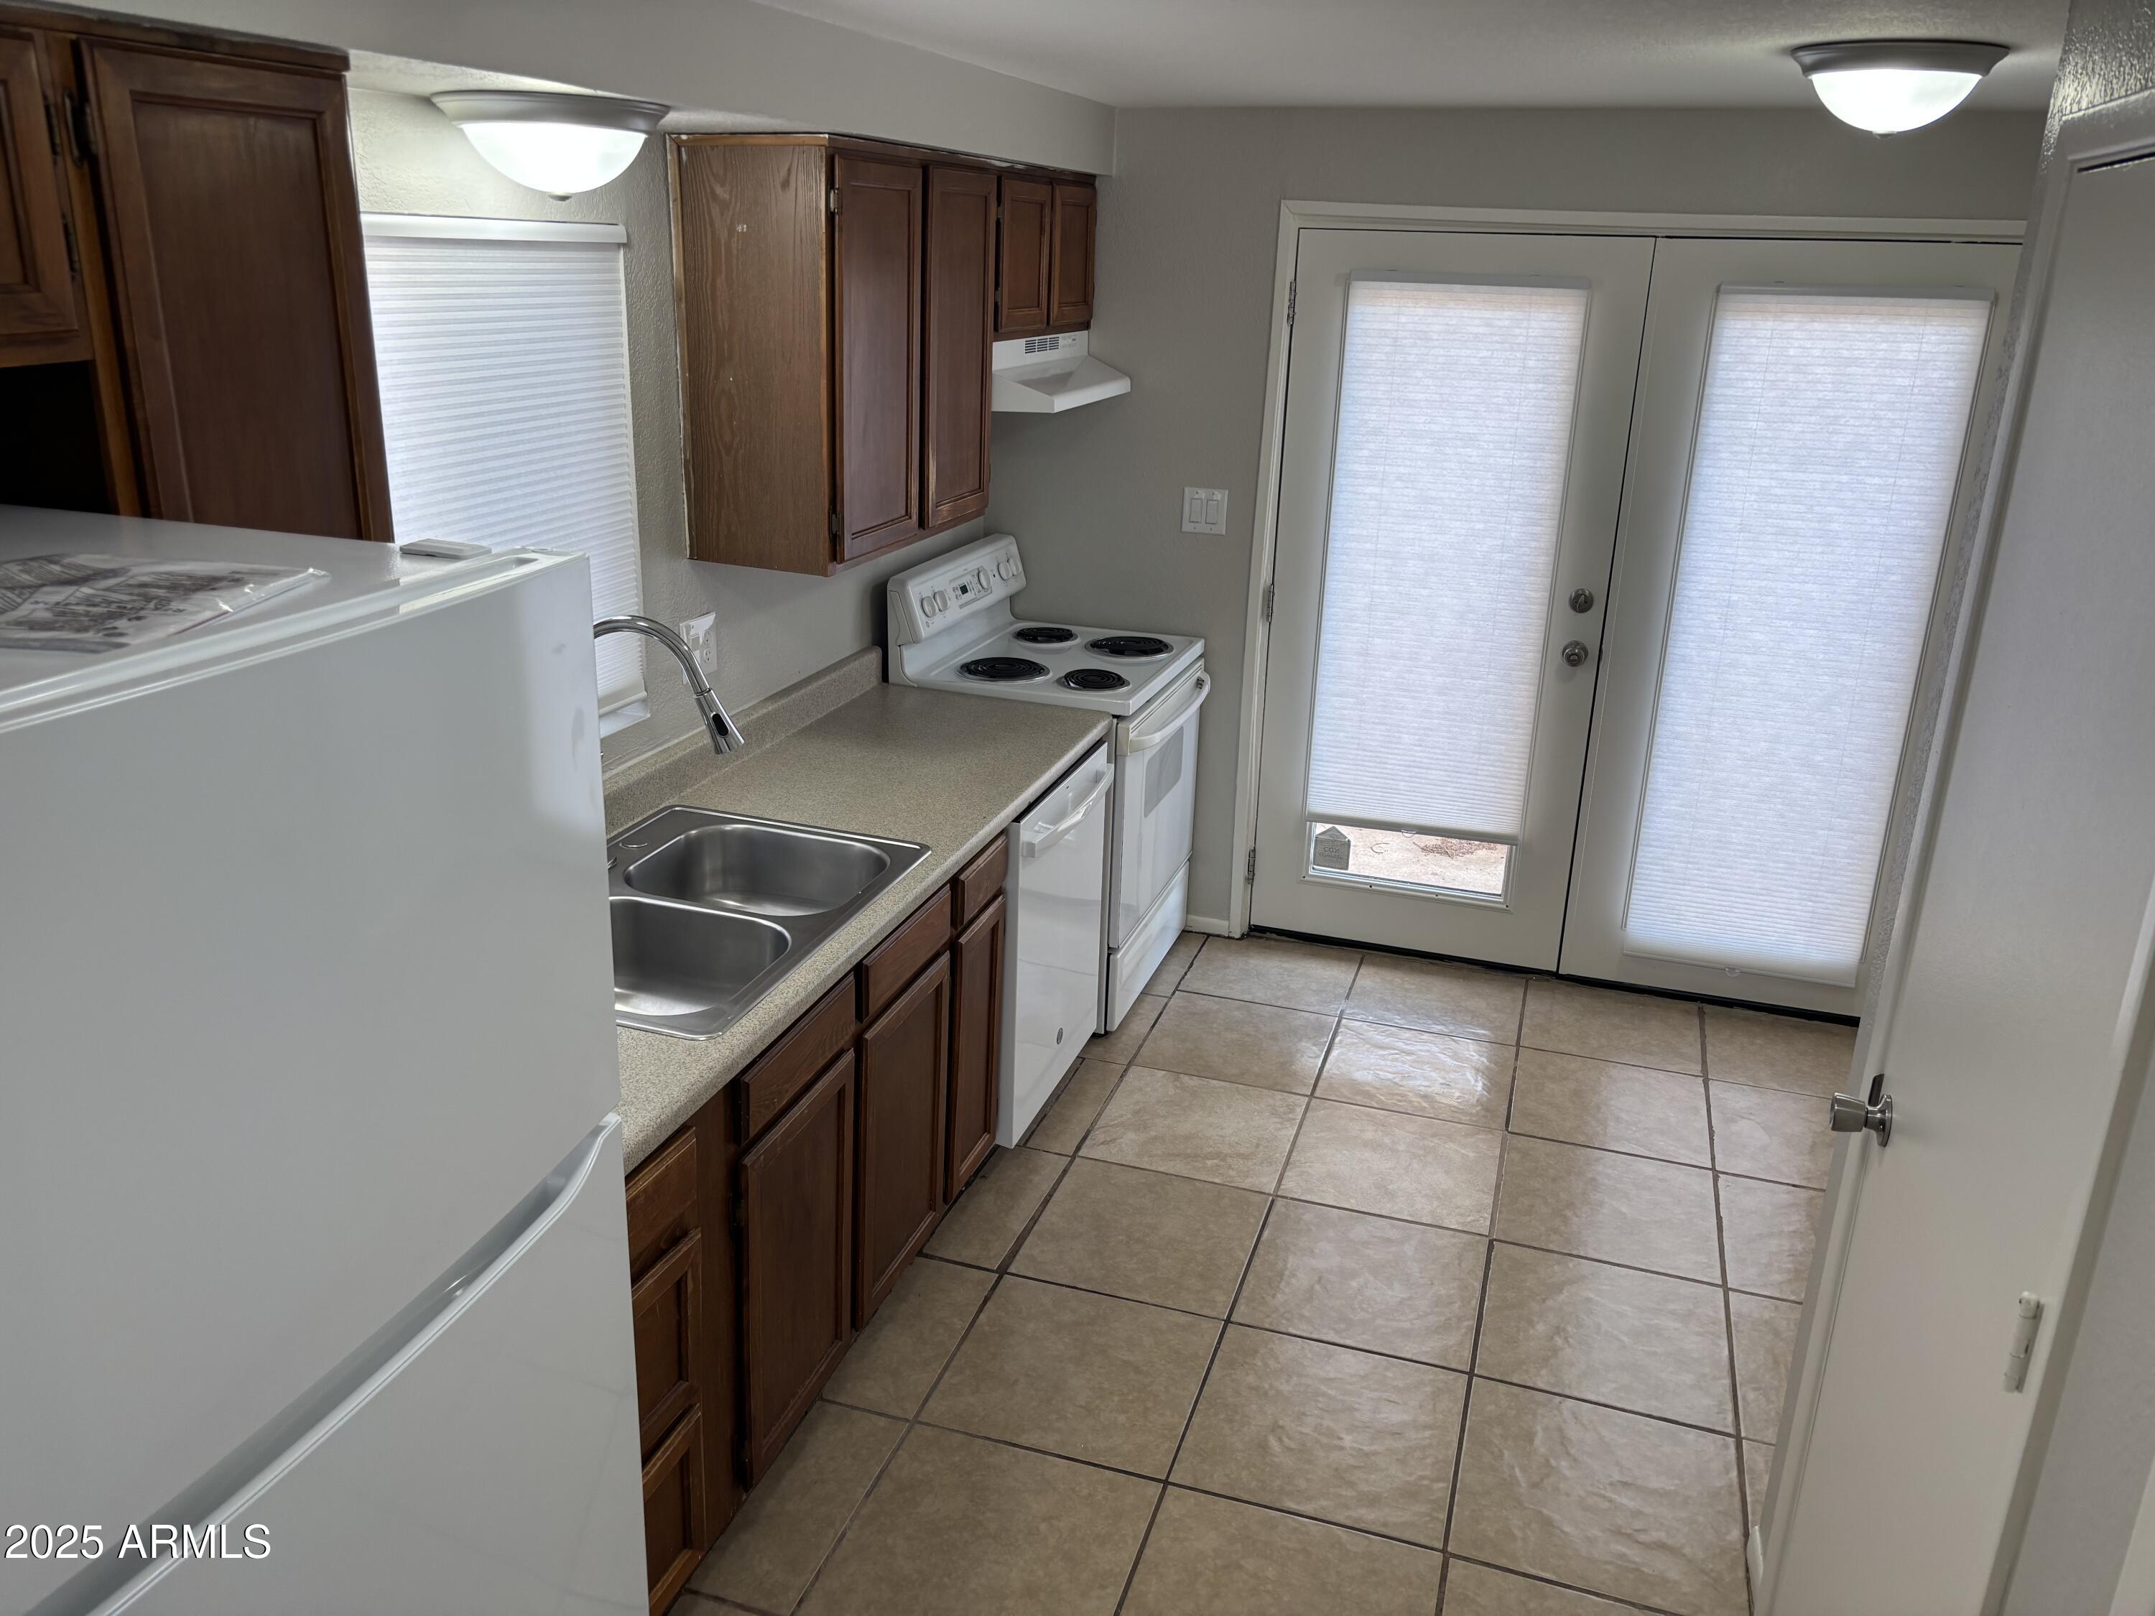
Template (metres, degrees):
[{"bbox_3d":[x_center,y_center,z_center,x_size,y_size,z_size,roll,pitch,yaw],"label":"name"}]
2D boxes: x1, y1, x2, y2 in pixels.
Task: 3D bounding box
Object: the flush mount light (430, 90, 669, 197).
[{"bbox_3d":[-0.779,-0.984,2.420,0.335,0.132,0.335,8,20,16],"label":"flush mount light"}]

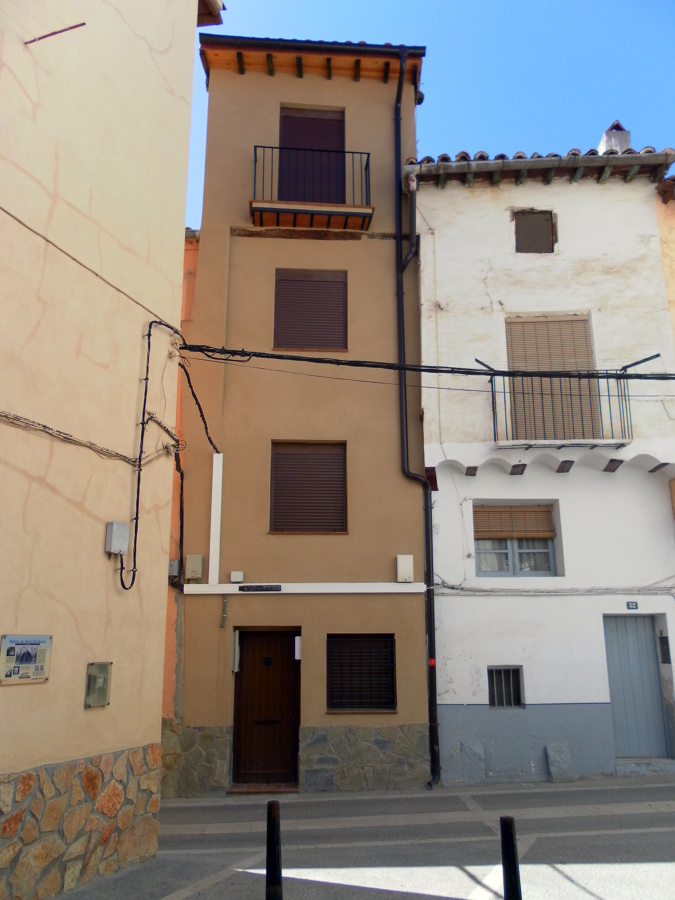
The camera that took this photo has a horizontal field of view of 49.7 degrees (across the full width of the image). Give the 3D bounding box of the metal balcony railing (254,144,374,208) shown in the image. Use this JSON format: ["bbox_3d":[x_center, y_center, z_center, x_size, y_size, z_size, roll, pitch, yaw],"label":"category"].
[{"bbox_3d":[-0.403,-4.213,11.569,1.807,0.980,0.440,1,-13,-4],"label":"metal balcony railing"}]

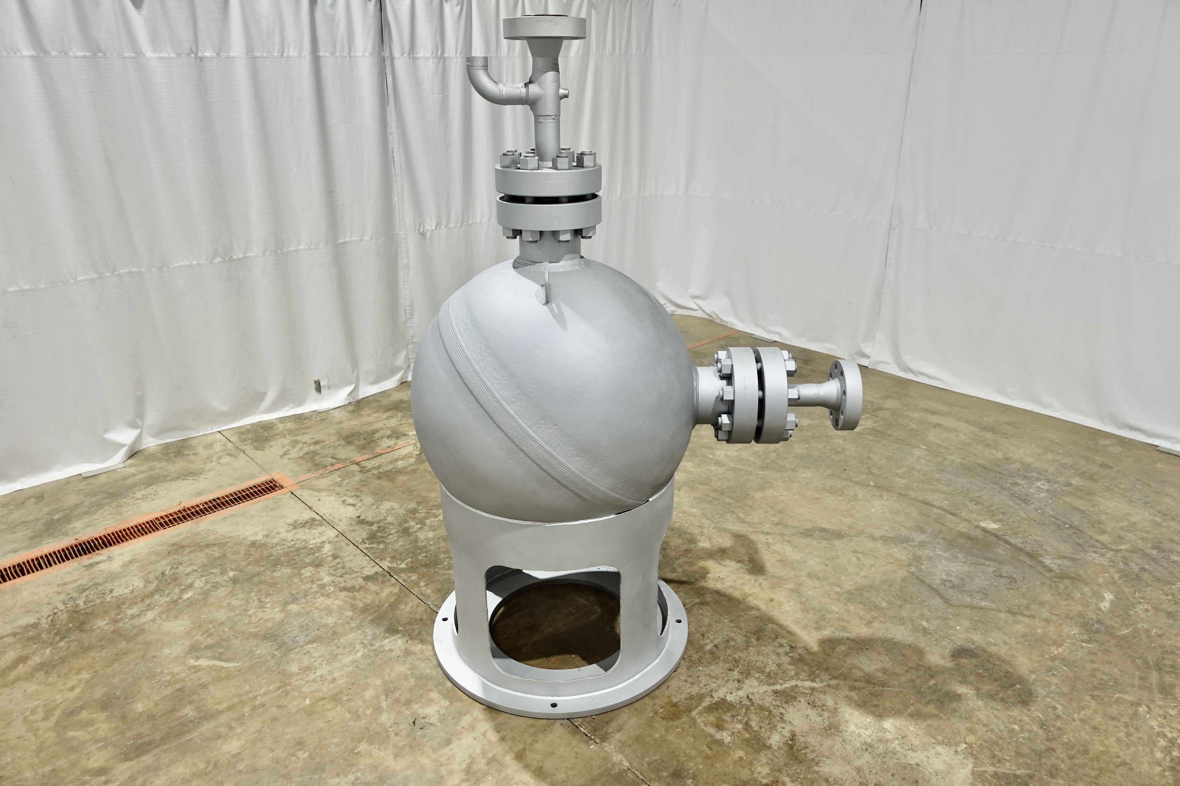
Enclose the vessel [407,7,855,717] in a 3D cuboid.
[{"bbox_3d":[0.215,-0.138,3.919,2.219,3.147,1.431,0,21,2],"label":"vessel"}]

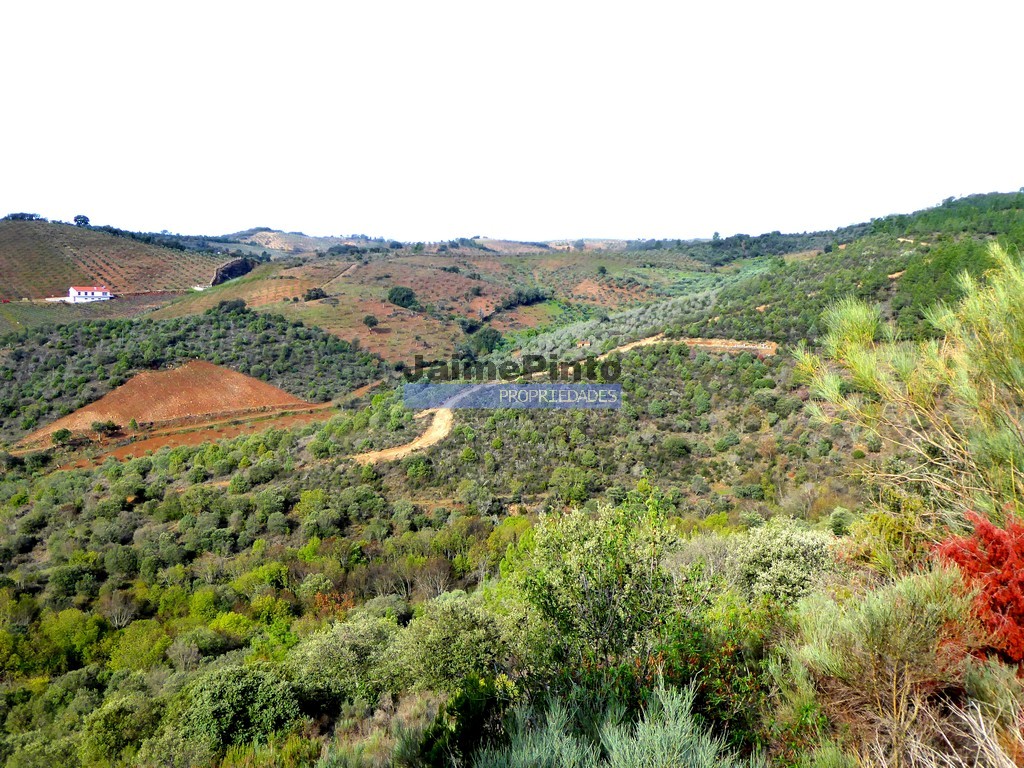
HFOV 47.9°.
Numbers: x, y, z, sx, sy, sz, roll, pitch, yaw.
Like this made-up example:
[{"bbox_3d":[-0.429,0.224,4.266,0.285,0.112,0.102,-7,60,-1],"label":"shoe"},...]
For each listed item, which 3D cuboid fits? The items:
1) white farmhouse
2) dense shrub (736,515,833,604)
[{"bbox_3d":[-199.114,-42.043,545.000,17.500,7.000,8.500,-6,9,-40],"label":"white farmhouse"},{"bbox_3d":[4.806,3.172,20.500,1.750,1.650,1.700,2,7,13],"label":"dense shrub"}]

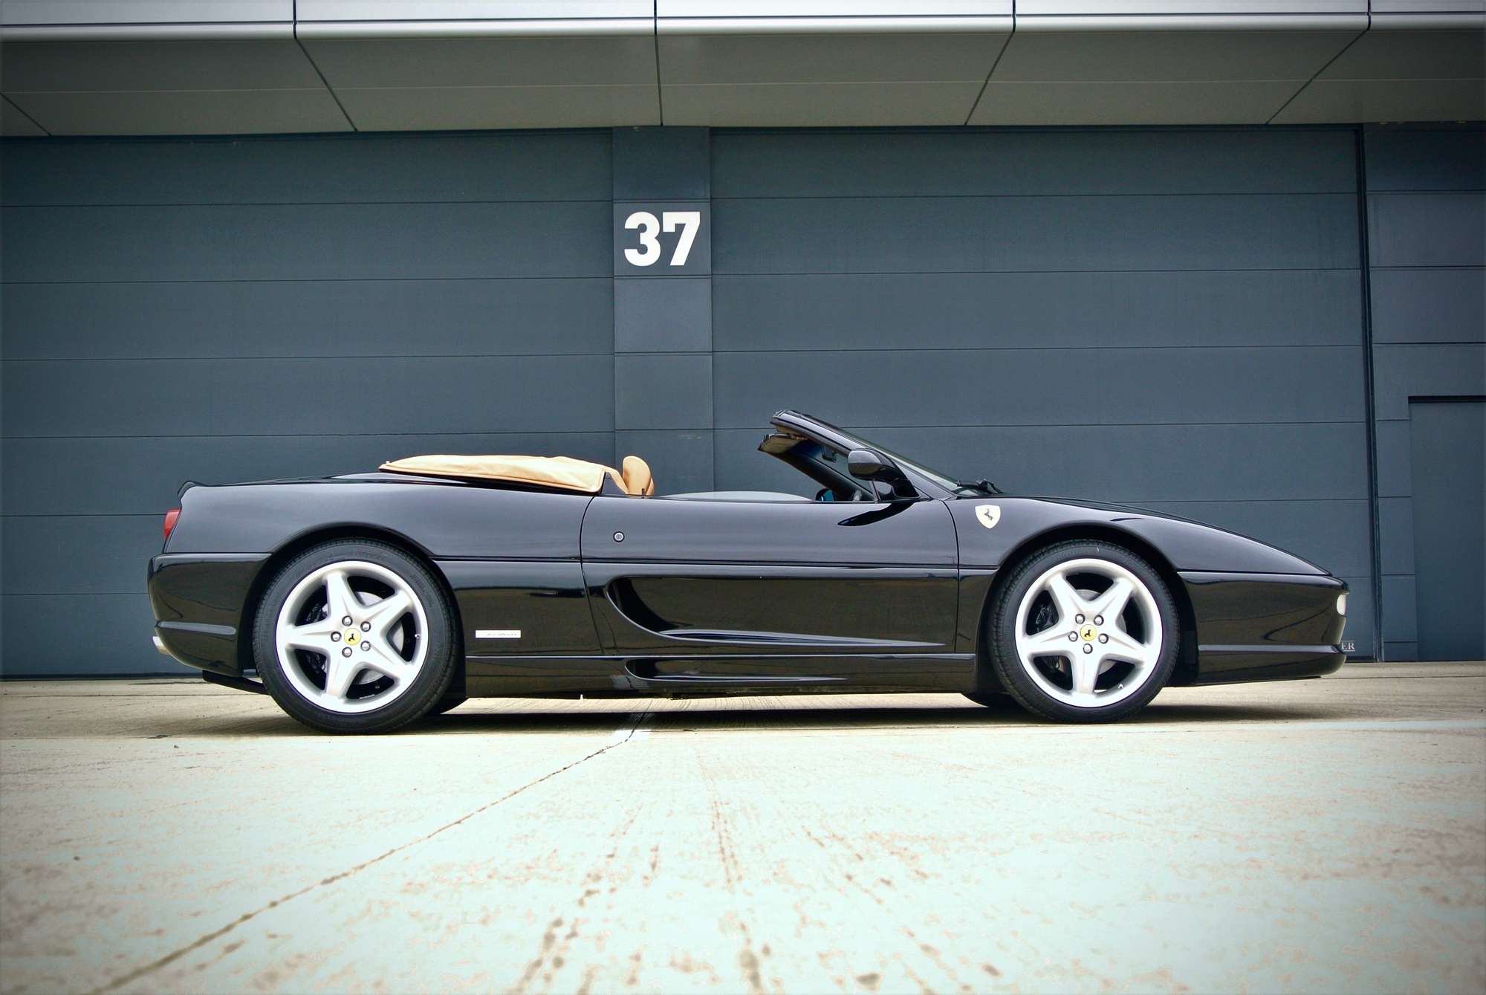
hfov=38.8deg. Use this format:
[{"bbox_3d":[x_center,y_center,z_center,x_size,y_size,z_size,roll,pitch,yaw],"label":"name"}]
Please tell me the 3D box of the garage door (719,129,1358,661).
[{"bbox_3d":[2.509,-0.878,17.732,5.510,4.540,0.120,-1,-4,-1],"label":"garage door"}]

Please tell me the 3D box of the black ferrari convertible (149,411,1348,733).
[{"bbox_3d":[0.060,0.257,7.920,4.250,1.140,1.930,-1,-4,-2],"label":"black ferrari convertible"}]

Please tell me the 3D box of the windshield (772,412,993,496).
[{"bbox_3d":[0.510,-0.141,7.963,0.870,0.350,1.420,-1,-4,-2],"label":"windshield"}]

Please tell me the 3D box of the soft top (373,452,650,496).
[{"bbox_3d":[-0.823,-0.059,7.907,0.900,0.200,1.300,-1,-4,-2],"label":"soft top"}]

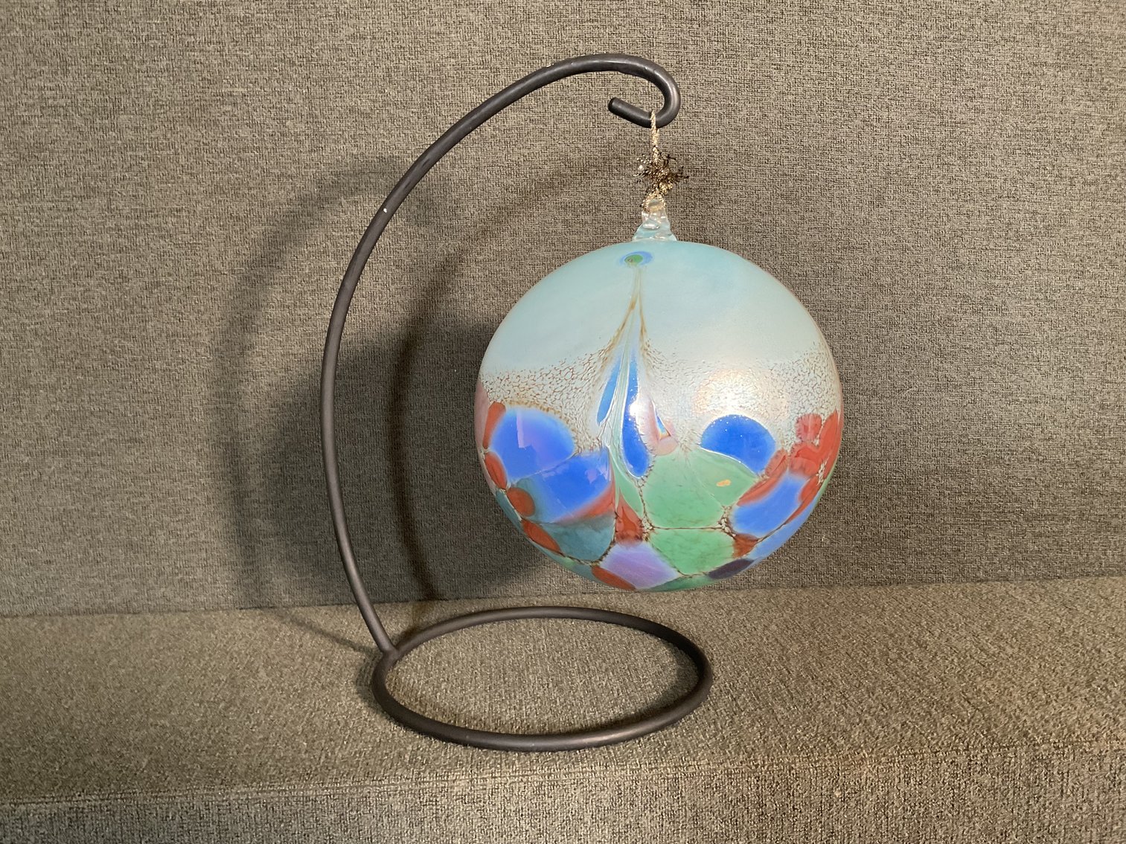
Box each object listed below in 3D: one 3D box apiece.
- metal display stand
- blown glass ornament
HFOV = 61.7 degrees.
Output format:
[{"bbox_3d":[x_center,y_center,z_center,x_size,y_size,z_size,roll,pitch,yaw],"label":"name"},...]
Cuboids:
[{"bbox_3d":[-0.025,-0.017,0.423,0.182,0.270,0.155,1,8,14],"label":"metal display stand"},{"bbox_3d":[0.040,-0.011,0.396,0.152,0.162,0.152,-1,7,0],"label":"blown glass ornament"}]

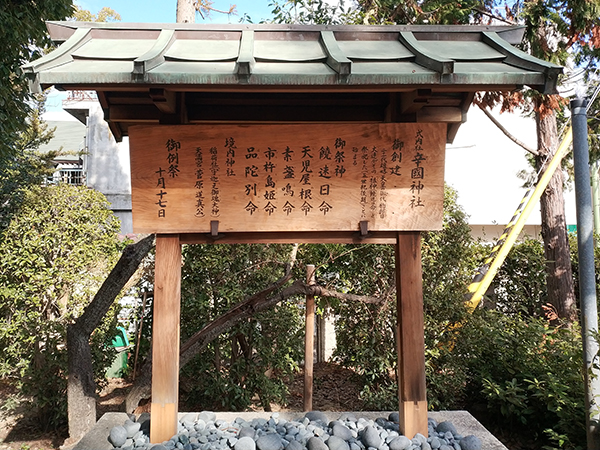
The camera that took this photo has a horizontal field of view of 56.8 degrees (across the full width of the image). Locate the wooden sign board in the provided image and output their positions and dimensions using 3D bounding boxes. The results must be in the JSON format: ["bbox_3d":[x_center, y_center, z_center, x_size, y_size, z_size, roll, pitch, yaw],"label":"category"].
[{"bbox_3d":[-0.061,-0.251,3.032,1.700,0.580,0.050,-1,9,-1],"label":"wooden sign board"}]

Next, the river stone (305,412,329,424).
[{"bbox_3d":[0.099,1.160,3.317,0.134,0.083,0.107,0,-4,-2],"label":"river stone"}]

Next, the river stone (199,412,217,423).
[{"bbox_3d":[-0.561,1.168,3.366,0.105,0.063,0.088,0,-4,-2],"label":"river stone"}]

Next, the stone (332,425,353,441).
[{"bbox_3d":[0.230,1.135,3.034,0.102,0.080,0.088,0,-4,-2],"label":"stone"}]

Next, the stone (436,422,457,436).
[{"bbox_3d":[0.817,1.143,3.093,0.109,0.078,0.098,0,-4,-2],"label":"stone"}]

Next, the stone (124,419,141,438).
[{"bbox_3d":[-0.928,1.127,3.064,0.090,0.088,0.093,0,-4,-2],"label":"stone"}]

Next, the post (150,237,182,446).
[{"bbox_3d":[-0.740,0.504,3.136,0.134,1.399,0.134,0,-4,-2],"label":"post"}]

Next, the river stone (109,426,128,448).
[{"bbox_3d":[-0.974,1.138,2.986,0.094,0.102,0.098,0,-4,-2],"label":"river stone"}]

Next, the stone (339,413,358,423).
[{"bbox_3d":[0.294,1.171,3.366,0.112,0.063,0.088,0,-4,-2],"label":"stone"}]

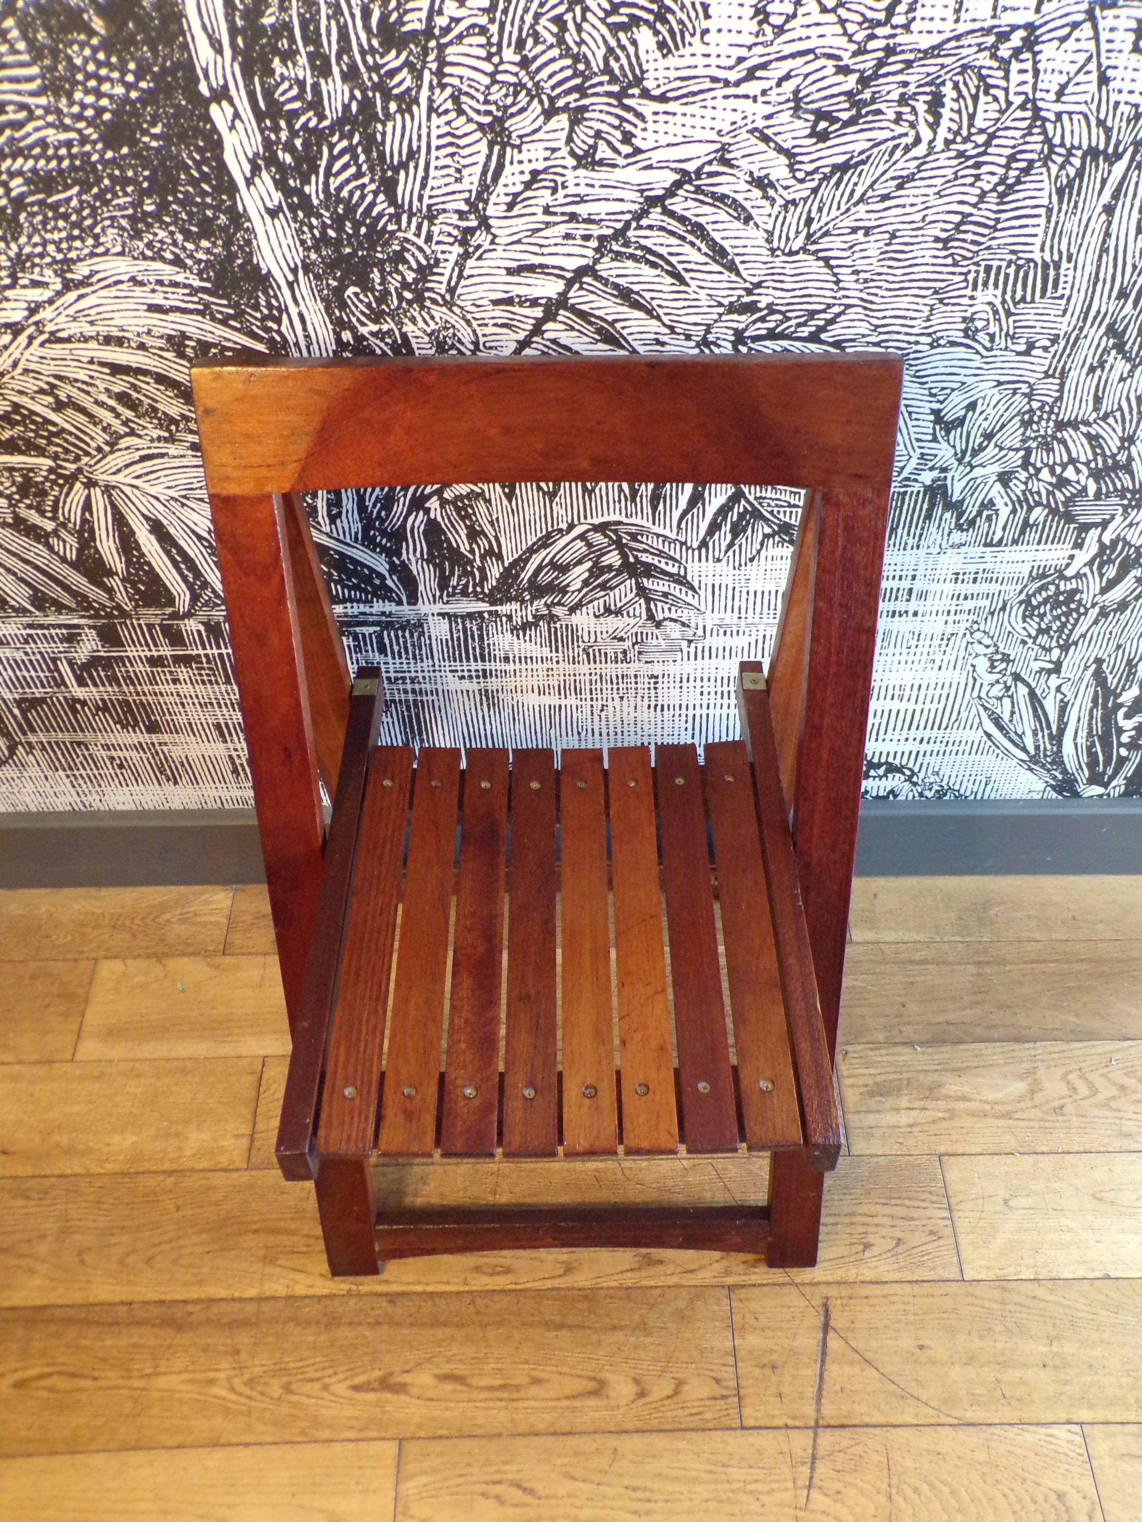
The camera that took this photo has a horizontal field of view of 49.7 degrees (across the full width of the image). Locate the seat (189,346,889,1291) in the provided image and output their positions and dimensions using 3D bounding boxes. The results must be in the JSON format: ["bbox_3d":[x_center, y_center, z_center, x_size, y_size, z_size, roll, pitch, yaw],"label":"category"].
[{"bbox_3d":[-0.006,0.105,0.977,0.457,0.739,0.460,-2,53,-2],"label":"seat"}]

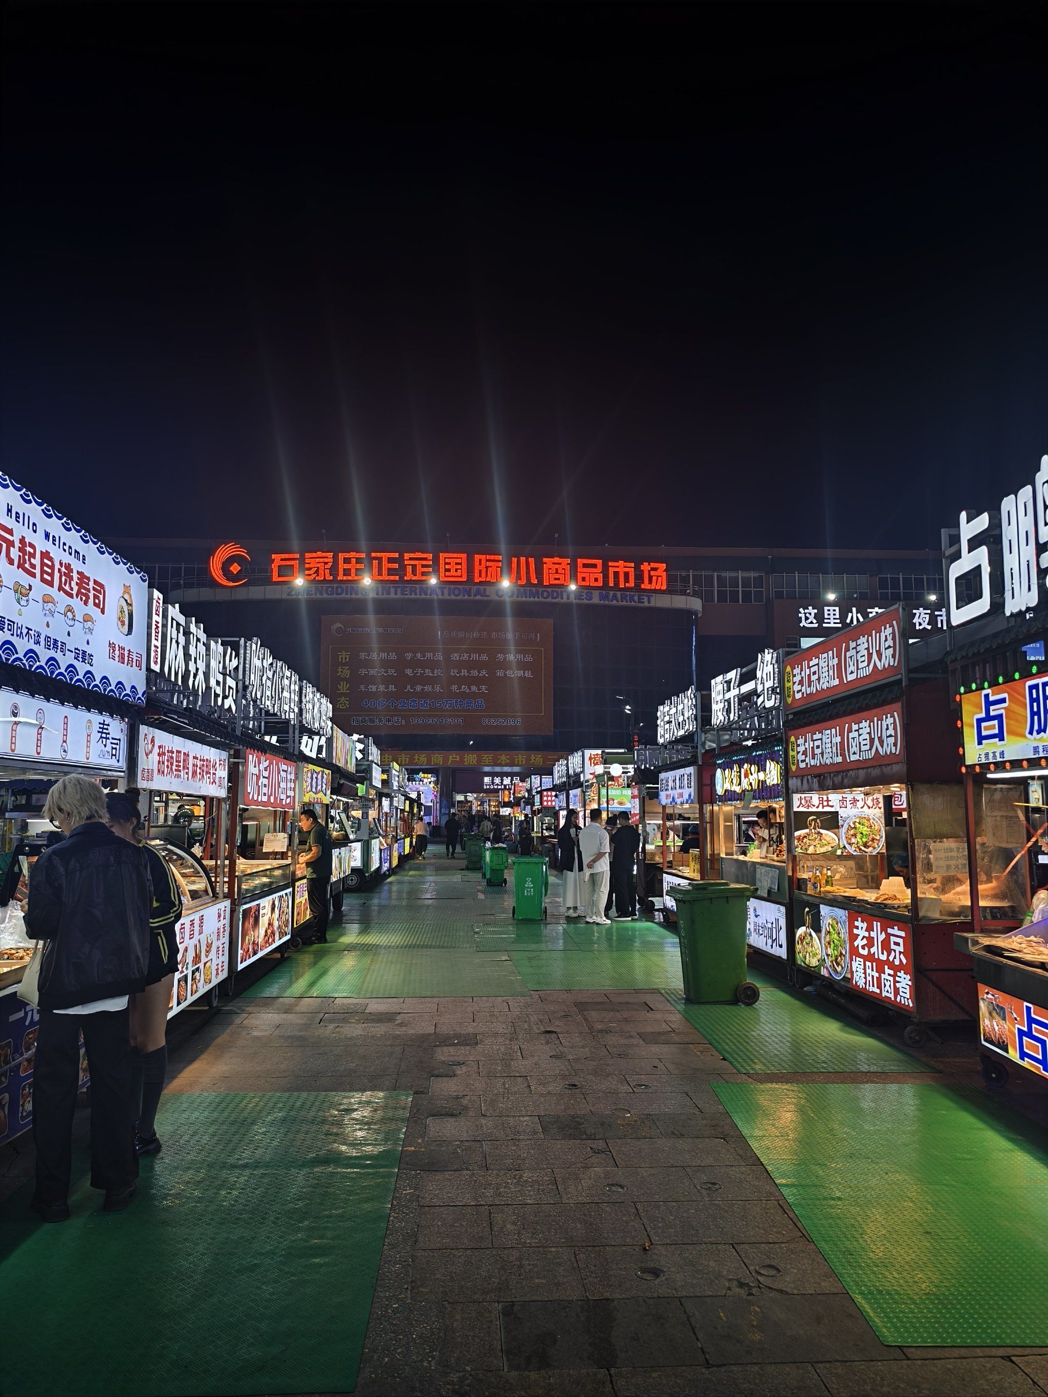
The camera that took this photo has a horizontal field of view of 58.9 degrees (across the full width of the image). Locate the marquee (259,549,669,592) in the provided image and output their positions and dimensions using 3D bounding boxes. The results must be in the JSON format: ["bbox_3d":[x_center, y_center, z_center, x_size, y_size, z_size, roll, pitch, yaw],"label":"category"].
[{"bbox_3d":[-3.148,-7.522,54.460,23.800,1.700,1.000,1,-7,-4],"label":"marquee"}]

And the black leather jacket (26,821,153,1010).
[{"bbox_3d":[-1.883,0.951,4.071,0.480,0.780,0.360,6,-9,-40],"label":"black leather jacket"}]

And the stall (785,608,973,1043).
[{"bbox_3d":[3.264,1.019,7.770,1.300,3.131,2.026,1,-7,-6],"label":"stall"}]

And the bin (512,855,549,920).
[{"bbox_3d":[0.067,3.025,15.010,0.580,1.010,0.720,0,-7,2],"label":"bin"}]

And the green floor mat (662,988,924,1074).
[{"bbox_3d":[1.933,2.519,7.225,1.200,0.015,2.865,0,-7,0],"label":"green floor mat"}]

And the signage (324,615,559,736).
[{"bbox_3d":[-5.638,-1.499,60.694,15.164,7.761,0.250,1,-7,-6],"label":"signage"}]

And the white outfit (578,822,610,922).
[{"bbox_3d":[1.106,2.697,14.444,0.470,1.520,0.340,-6,-9,38],"label":"white outfit"}]

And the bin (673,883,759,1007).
[{"bbox_3d":[1.686,2.181,8.402,0.750,1.050,0.580,1,-7,-4],"label":"bin"}]

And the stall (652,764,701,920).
[{"bbox_3d":[2.903,2.165,13.457,1.300,2.319,2.050,1,-7,-5],"label":"stall"}]

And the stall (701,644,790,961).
[{"bbox_3d":[3.108,1.300,10.676,1.300,3.360,2.800,0,-7,-3],"label":"stall"}]

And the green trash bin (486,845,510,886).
[{"bbox_3d":[-0.634,3.999,22.342,0.500,0.960,0.580,1,-8,-11],"label":"green trash bin"}]

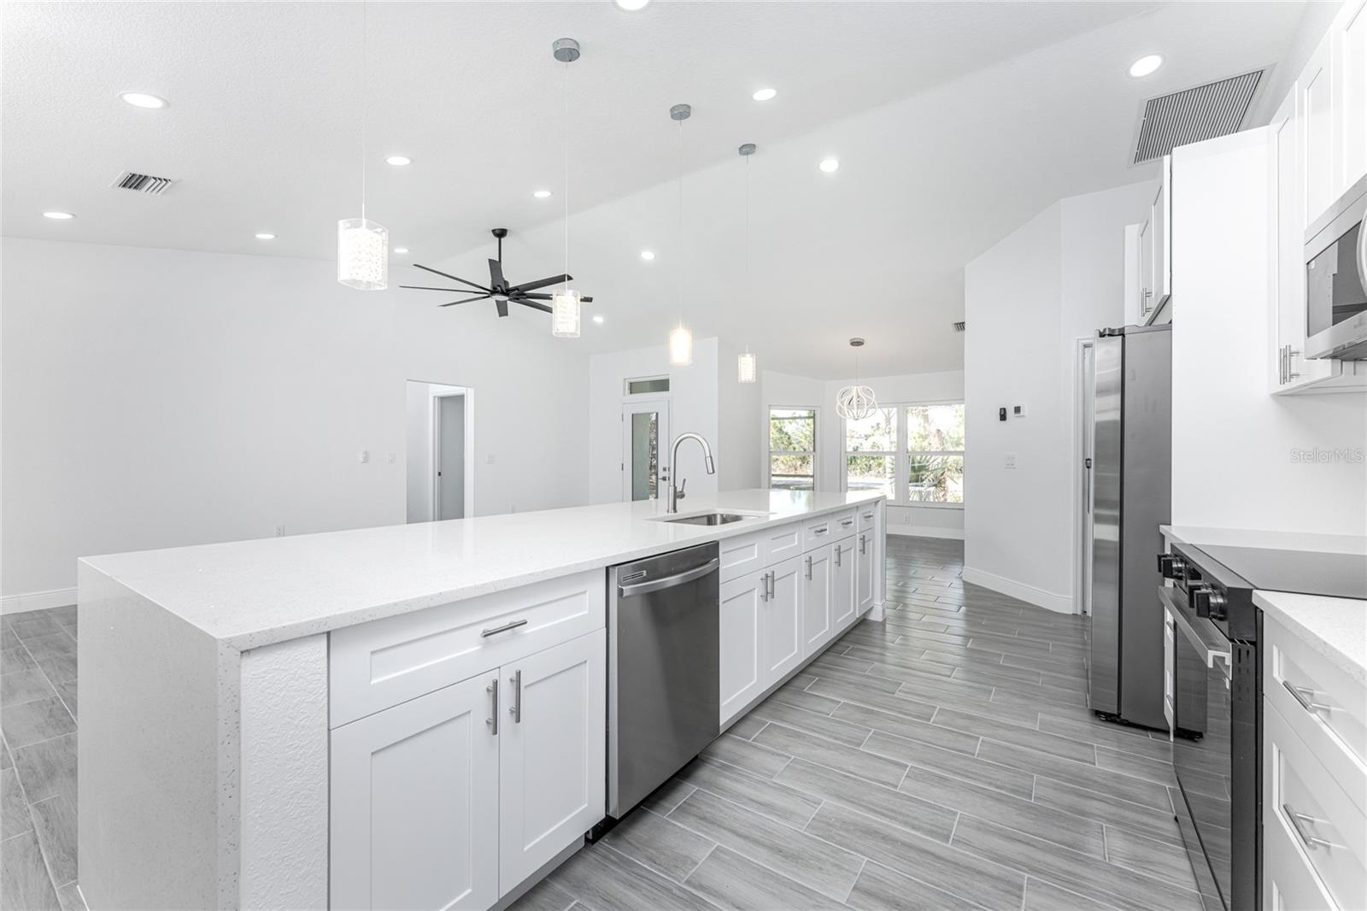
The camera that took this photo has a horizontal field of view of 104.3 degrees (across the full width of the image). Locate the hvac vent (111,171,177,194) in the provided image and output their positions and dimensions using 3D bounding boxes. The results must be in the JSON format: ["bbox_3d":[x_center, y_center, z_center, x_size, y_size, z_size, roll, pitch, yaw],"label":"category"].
[{"bbox_3d":[-3.366,-1.704,3.329,0.320,0.030,0.270,0,12,35],"label":"hvac vent"}]

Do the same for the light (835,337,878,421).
[{"bbox_3d":[2.325,-1.022,7.120,0.530,1.080,0.530,0,0,35],"label":"light"}]

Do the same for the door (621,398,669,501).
[{"bbox_3d":[-0.577,0.206,8.085,0.920,2.040,0.070,0,0,35],"label":"door"}]

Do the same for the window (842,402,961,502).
[{"bbox_3d":[3.440,-0.025,8.337,1.870,1.620,0.120,0,0,35],"label":"window"}]

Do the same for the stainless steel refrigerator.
[{"bbox_3d":[2.501,0.321,2.608,0.830,1.785,0.910,0,0,35],"label":"stainless steel refrigerator"}]

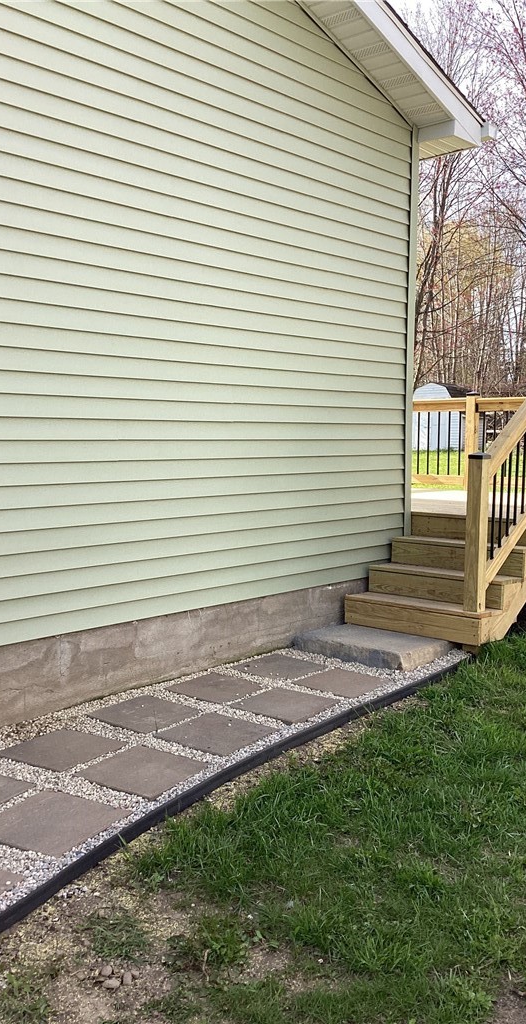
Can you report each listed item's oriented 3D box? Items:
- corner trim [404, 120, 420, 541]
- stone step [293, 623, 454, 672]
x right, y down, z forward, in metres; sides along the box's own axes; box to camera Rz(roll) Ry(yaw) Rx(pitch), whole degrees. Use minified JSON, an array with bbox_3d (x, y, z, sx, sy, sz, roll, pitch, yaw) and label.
[{"bbox_3d":[1.021,-1.164,6.406,0.065,2.938,0.083,5,7,42],"label":"corner trim"},{"bbox_3d":[0.687,0.802,5.563,0.771,0.109,0.636,5,7,42],"label":"stone step"}]

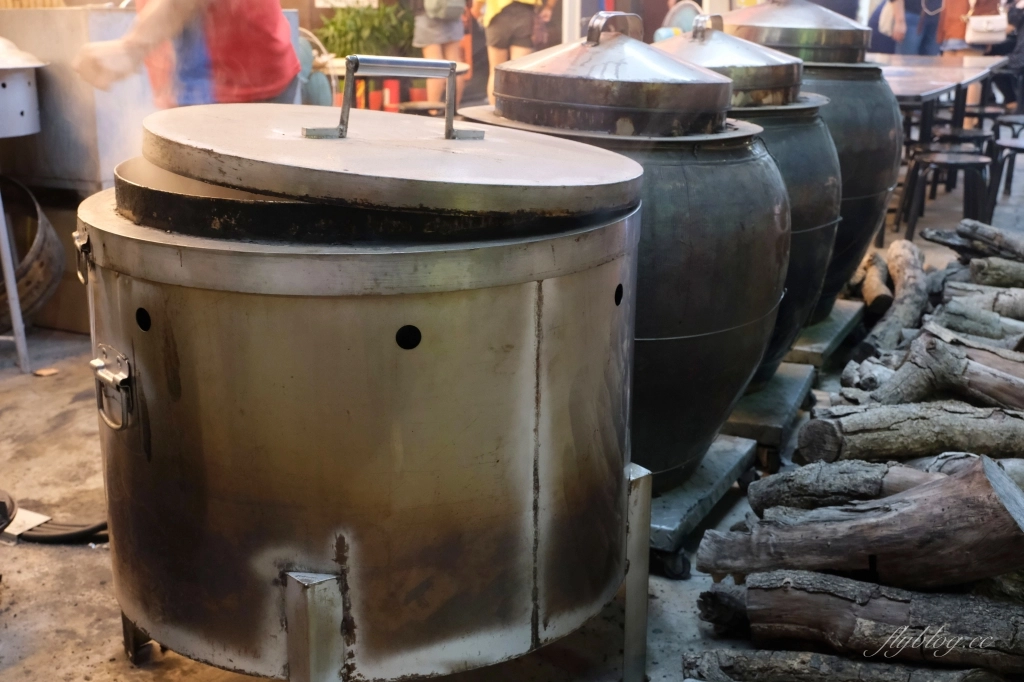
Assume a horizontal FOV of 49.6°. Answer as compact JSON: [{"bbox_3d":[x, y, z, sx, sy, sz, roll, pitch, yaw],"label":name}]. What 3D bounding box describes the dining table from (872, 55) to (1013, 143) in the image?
[{"bbox_3d":[2.202,-1.274,6.714,0.940,0.700,3.200,9,19,26],"label":"dining table"}]

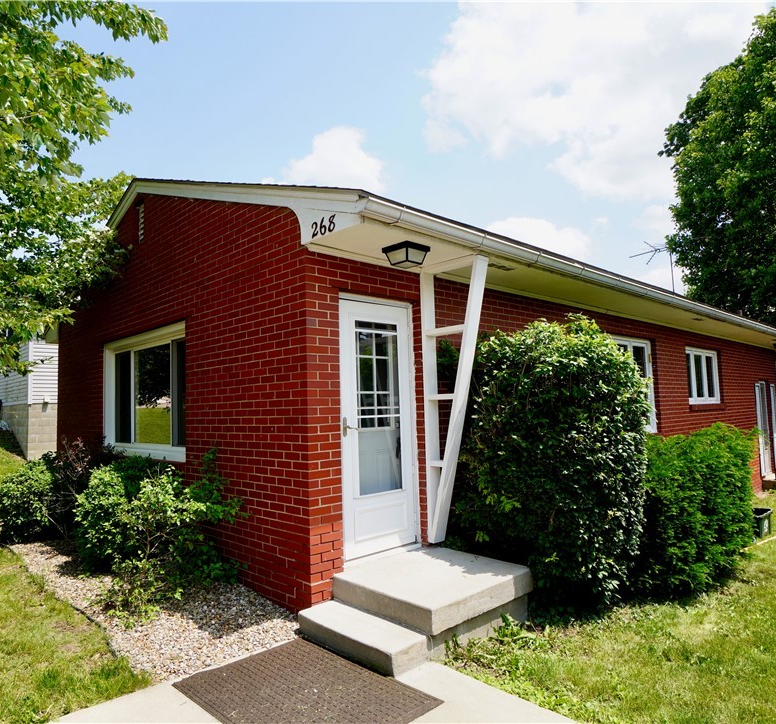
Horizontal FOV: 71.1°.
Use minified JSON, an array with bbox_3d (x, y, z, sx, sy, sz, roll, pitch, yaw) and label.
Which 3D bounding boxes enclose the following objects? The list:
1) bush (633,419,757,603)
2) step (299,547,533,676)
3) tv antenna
[{"bbox_3d":[3.037,1.425,5.934,2.500,1.350,1.250,2,-6,-44],"label":"bush"},{"bbox_3d":[0.181,1.678,3.836,1.260,0.340,1.070,2,-6,-44],"label":"step"},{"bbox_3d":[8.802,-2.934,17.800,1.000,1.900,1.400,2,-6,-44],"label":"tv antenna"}]

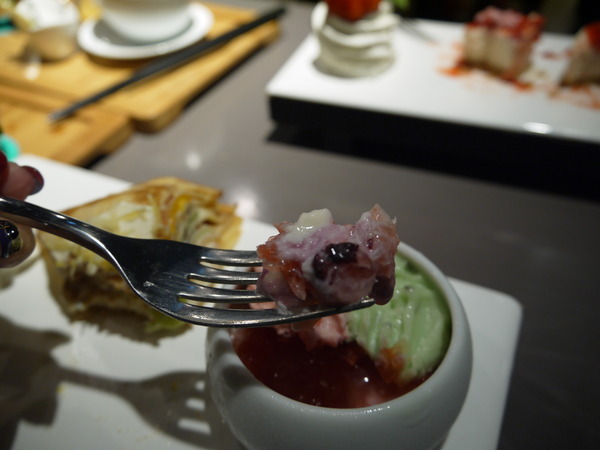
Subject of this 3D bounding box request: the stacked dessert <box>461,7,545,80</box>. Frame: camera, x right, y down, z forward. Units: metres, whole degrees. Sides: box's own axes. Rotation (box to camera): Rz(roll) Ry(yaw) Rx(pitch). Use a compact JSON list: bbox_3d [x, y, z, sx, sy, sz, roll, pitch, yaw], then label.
[{"bbox_3d":[0.165,-0.149,0.399,0.049,0.036,0.033,30,55,27],"label":"stacked dessert"}]

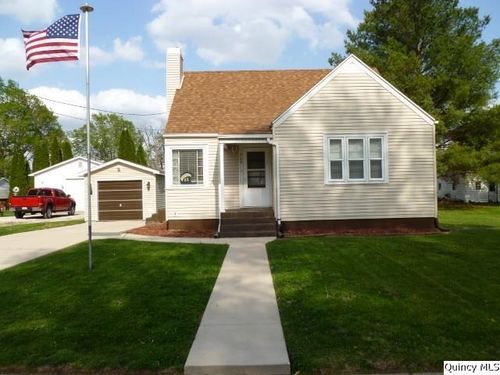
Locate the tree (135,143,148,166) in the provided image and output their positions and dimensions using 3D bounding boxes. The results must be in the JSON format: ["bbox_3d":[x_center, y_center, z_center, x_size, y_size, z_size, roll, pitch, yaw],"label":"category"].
[{"bbox_3d":[-11.777,-1.296,44.034,1.700,7.100,1.700,-1,-1,0],"label":"tree"}]

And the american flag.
[{"bbox_3d":[-4.035,-2.940,8.200,1.180,1.000,0.400,-1,-1,12],"label":"american flag"}]

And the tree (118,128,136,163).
[{"bbox_3d":[-13.369,-2.067,44.049,2.300,8.700,2.300,-1,-1,0],"label":"tree"}]

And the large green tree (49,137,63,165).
[{"bbox_3d":[-21.086,-1.529,44.041,1.900,7.900,1.900,-1,-1,0],"label":"large green tree"}]

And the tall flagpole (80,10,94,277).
[{"bbox_3d":[-3.205,-0.995,8.050,0.260,5.350,0.260,-1,-1,0],"label":"tall flagpole"}]

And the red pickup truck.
[{"bbox_3d":[-13.334,1.021,26.690,2.000,1.900,5.600,-1,-1,0],"label":"red pickup truck"}]

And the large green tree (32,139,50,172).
[{"bbox_3d":[-22.663,-1.500,44.041,2.100,7.900,2.100,-1,-1,0],"label":"large green tree"}]

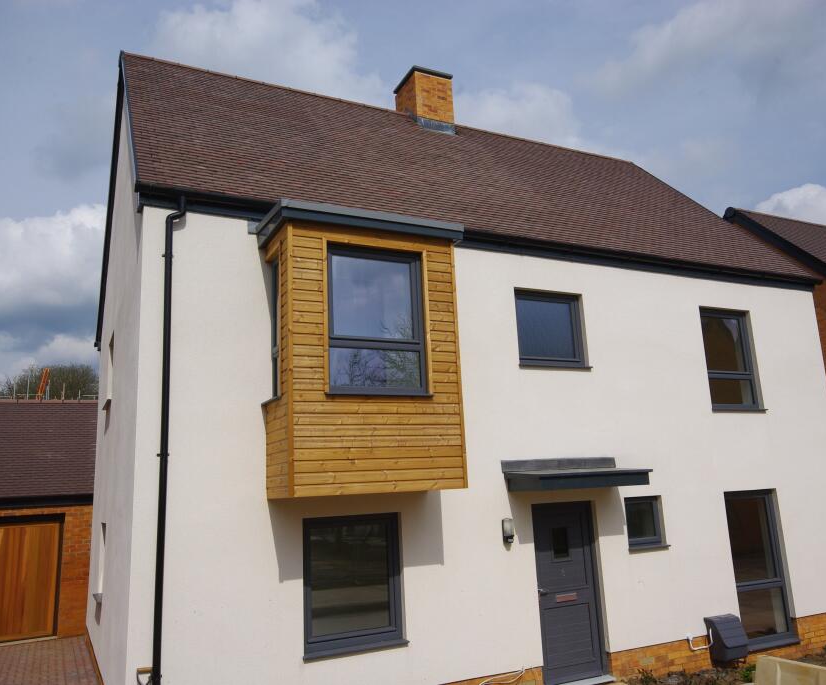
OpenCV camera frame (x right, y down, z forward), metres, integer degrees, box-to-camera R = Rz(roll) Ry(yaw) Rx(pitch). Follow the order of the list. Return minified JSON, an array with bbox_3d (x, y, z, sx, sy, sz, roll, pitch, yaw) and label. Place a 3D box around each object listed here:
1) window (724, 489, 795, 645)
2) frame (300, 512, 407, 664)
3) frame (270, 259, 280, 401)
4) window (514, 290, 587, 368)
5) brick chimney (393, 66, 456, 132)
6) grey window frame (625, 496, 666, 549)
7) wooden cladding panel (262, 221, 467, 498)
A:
[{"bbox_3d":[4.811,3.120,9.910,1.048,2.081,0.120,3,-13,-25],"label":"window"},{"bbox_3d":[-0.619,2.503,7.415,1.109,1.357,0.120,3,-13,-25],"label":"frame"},{"bbox_3d":[-1.366,-0.176,7.345,0.100,1.522,0.493,3,-13,-25],"label":"frame"},{"bbox_3d":[1.775,-0.158,9.218,1.093,1.015,0.120,3,-13,-25],"label":"window"},{"bbox_3d":[0.237,-4.444,13.742,0.830,1.240,0.899,3,-13,-25],"label":"brick chimney"},{"bbox_3d":[2.971,2.314,9.208,0.638,0.623,0.120,3,-13,-25],"label":"grey window frame"},{"bbox_3d":[-0.514,0.243,7.474,1.860,2.639,0.819,3,-13,-25],"label":"wooden cladding panel"}]

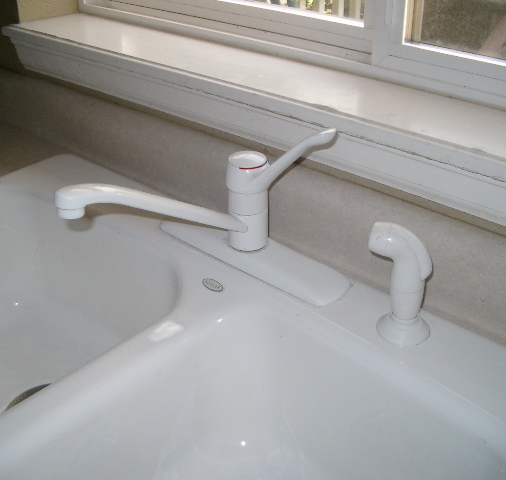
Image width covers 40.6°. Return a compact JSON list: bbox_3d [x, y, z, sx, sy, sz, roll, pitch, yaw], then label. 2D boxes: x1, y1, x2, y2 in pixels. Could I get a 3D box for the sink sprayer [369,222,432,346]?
[{"bbox_3d":[0.133,0.035,0.608,0.065,0.114,0.050,11,32,19],"label":"sink sprayer"}]

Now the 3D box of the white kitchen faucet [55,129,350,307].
[{"bbox_3d":[-0.073,-0.024,0.655,0.254,0.172,0.265,24,38,35],"label":"white kitchen faucet"}]

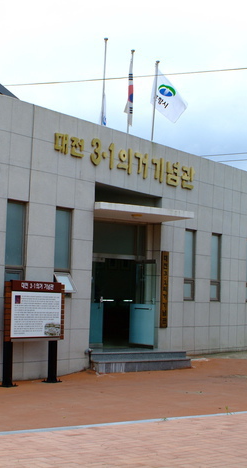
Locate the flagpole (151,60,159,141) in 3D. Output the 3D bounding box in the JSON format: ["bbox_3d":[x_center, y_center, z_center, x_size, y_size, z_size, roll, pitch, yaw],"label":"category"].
[{"bbox_3d":[0.773,-3.028,19.833,0.090,2.400,0.090,0,-6,35],"label":"flagpole"}]

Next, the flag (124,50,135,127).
[{"bbox_3d":[0.139,-3.321,18.898,0.220,1.700,0.180,2,-4,0],"label":"flag"}]

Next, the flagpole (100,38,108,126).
[{"bbox_3d":[-0.449,-3.165,18.113,0.090,2.400,0.090,0,-6,35],"label":"flagpole"}]

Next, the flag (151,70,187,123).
[{"bbox_3d":[1.113,-3.363,19.972,0.850,1.200,0.300,3,-5,-15],"label":"flag"}]

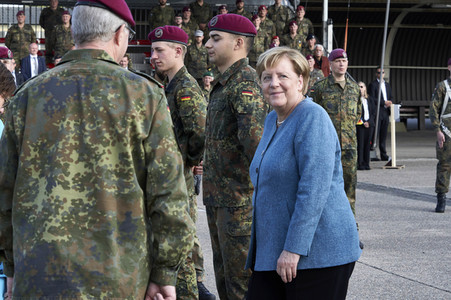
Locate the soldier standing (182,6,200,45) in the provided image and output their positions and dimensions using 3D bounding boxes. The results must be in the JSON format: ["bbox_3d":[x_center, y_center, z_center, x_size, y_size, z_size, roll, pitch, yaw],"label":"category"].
[{"bbox_3d":[-0.739,-2.040,18.069,0.530,1.800,0.340,0,4,-5],"label":"soldier standing"}]

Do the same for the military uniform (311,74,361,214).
[{"bbox_3d":[1.023,0.006,8.205,0.520,1.420,0.340,-2,5,-22],"label":"military uniform"}]

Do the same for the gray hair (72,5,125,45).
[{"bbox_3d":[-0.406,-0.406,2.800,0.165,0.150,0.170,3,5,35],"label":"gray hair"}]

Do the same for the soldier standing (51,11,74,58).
[{"bbox_3d":[-3.040,-1.727,16.770,0.540,1.830,0.340,-1,5,-12],"label":"soldier standing"}]

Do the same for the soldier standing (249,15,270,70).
[{"bbox_3d":[0.655,-1.793,17.469,0.520,1.800,0.340,-1,5,-15],"label":"soldier standing"}]

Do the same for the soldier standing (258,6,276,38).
[{"bbox_3d":[0.847,-2.087,18.169,0.530,1.800,0.340,0,4,-5],"label":"soldier standing"}]

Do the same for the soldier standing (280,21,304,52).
[{"bbox_3d":[1.358,-1.669,17.569,0.530,1.800,0.340,0,4,-3],"label":"soldier standing"}]

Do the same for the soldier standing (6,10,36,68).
[{"bbox_3d":[-3.874,-1.711,16.670,0.560,1.830,0.340,-1,4,-8],"label":"soldier standing"}]

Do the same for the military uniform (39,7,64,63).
[{"bbox_3d":[-3.474,-2.160,17.755,0.540,1.420,0.320,-1,4,-8],"label":"military uniform"}]

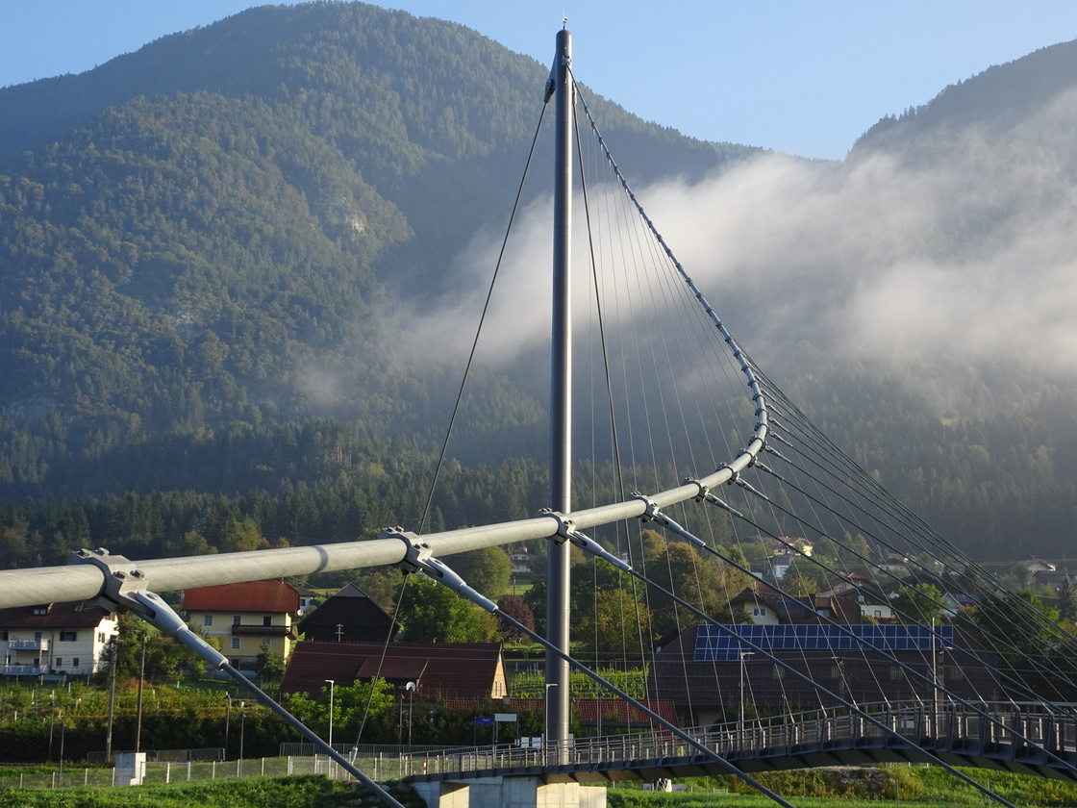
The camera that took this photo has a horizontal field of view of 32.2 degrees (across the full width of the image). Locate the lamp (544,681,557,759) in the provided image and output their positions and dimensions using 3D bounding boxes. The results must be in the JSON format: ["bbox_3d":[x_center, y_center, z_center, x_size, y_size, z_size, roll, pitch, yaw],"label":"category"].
[{"bbox_3d":[0.689,16.874,98.027,0.700,4.300,0.200,6,-11,-25],"label":"lamp"}]

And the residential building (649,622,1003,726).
[{"bbox_3d":[26.580,26.003,172.338,31.400,11.350,16.200,-1,-11,12],"label":"residential building"}]

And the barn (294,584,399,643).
[{"bbox_3d":[-22.318,26.500,217.731,11.700,10.300,14.000,2,-11,-6],"label":"barn"}]

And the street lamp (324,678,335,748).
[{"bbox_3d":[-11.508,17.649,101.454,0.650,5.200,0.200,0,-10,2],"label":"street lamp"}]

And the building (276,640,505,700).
[{"bbox_3d":[-13.493,27.535,179.973,20.320,9.140,12.340,-1,-10,7],"label":"building"}]

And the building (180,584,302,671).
[{"bbox_3d":[-36.574,27.628,231.499,13.860,11.100,10.800,1,-10,-4],"label":"building"}]

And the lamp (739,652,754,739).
[{"bbox_3d":[9.126,13.055,81.277,0.700,4.300,0.200,4,-11,-18],"label":"lamp"}]

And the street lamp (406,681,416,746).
[{"bbox_3d":[-9.018,22.282,132.036,0.650,5.200,0.500,1,-10,0],"label":"street lamp"}]

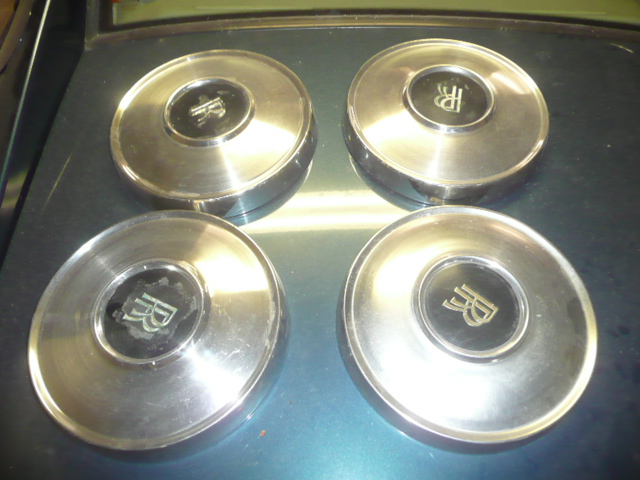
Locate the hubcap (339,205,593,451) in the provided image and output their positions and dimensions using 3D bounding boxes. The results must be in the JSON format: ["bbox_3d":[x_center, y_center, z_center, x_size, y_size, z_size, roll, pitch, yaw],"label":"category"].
[{"bbox_3d":[0.150,0.075,0.528,0.263,0.054,0.263,0,60,-1],"label":"hubcap"}]

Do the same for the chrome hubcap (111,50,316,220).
[{"bbox_3d":[-0.136,-0.148,0.655,0.263,0.054,0.263,0,60,3],"label":"chrome hubcap"}]

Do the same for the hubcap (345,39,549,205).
[{"bbox_3d":[0.163,-0.167,0.667,0.263,0.054,0.263,0,60,0],"label":"hubcap"}]

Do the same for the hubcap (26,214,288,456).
[{"bbox_3d":[-0.164,0.081,0.527,0.263,0.054,0.263,0,60,3],"label":"hubcap"}]

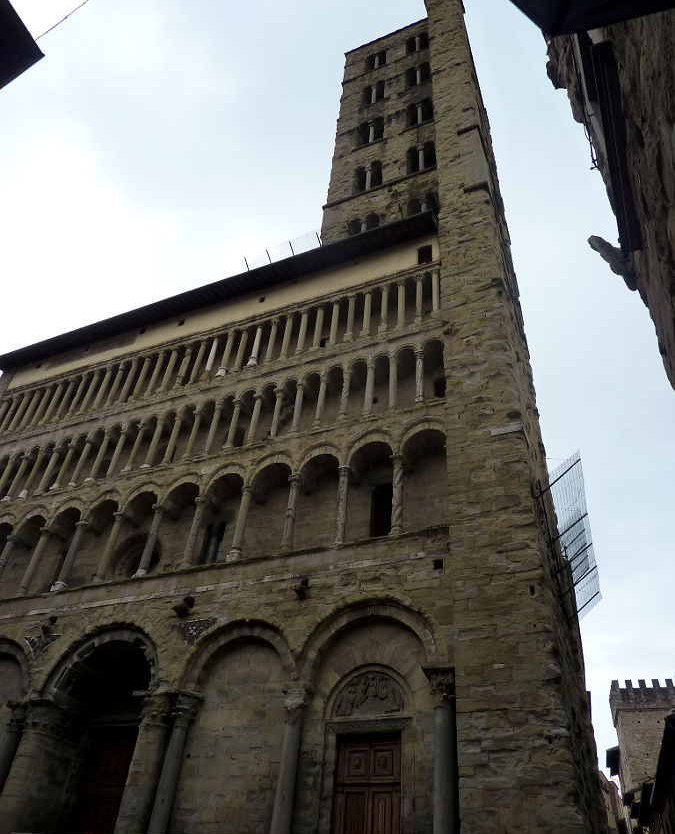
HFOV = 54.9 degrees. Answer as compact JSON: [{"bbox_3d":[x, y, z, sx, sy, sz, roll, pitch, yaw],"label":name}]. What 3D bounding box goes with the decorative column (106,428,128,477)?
[{"bbox_3d":[-9.736,1.497,28.735,0.390,2.873,0.390,-13,-44,20],"label":"decorative column"}]

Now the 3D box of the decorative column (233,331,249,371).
[{"bbox_3d":[-4.140,-2.906,28.131,0.320,2.661,0.320,-13,-46,20],"label":"decorative column"}]

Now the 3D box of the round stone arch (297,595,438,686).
[{"bbox_3d":[0.973,6.244,18.312,4.052,2.233,0.600,-13,-44,20],"label":"round stone arch"}]

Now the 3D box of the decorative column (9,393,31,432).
[{"bbox_3d":[-17.070,-0.327,34.916,0.350,2.829,0.350,-13,-44,21],"label":"decorative column"}]

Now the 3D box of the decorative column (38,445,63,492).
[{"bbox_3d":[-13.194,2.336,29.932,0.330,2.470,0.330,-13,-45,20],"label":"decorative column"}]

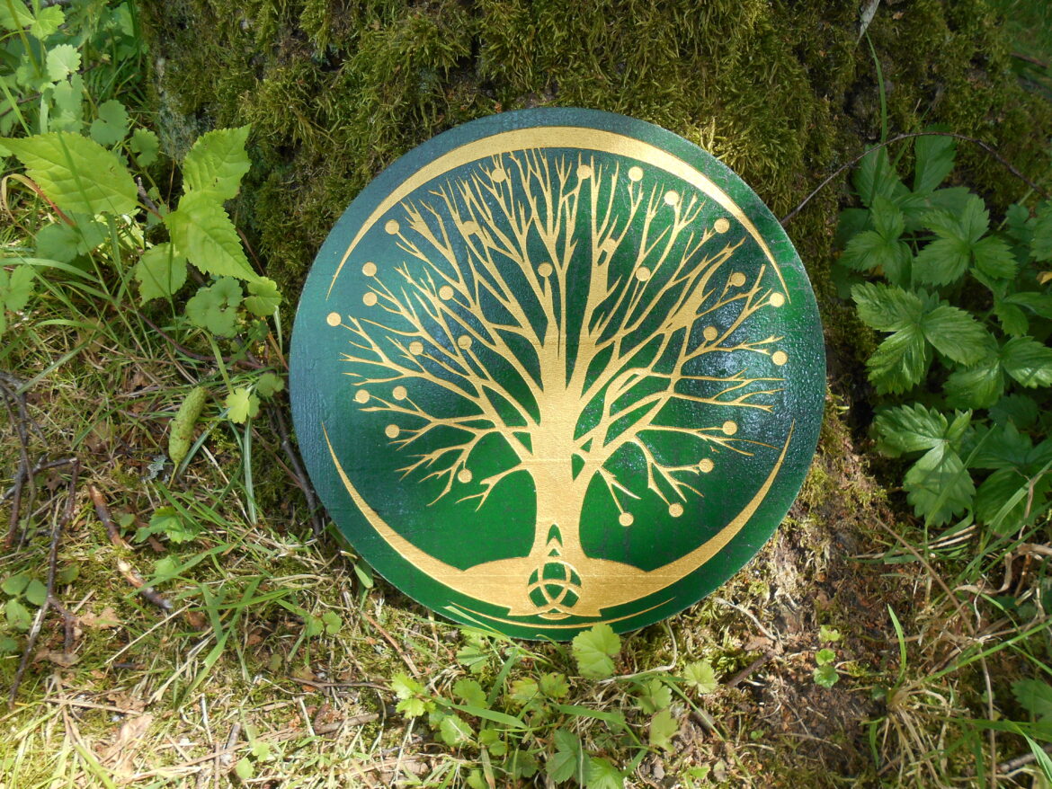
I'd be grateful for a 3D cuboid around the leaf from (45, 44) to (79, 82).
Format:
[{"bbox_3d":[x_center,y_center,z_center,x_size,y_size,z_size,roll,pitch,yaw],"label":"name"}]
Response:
[{"bbox_3d":[-0.388,-0.279,0.660,0.032,0.006,0.031,-39,80,-20],"label":"leaf"}]

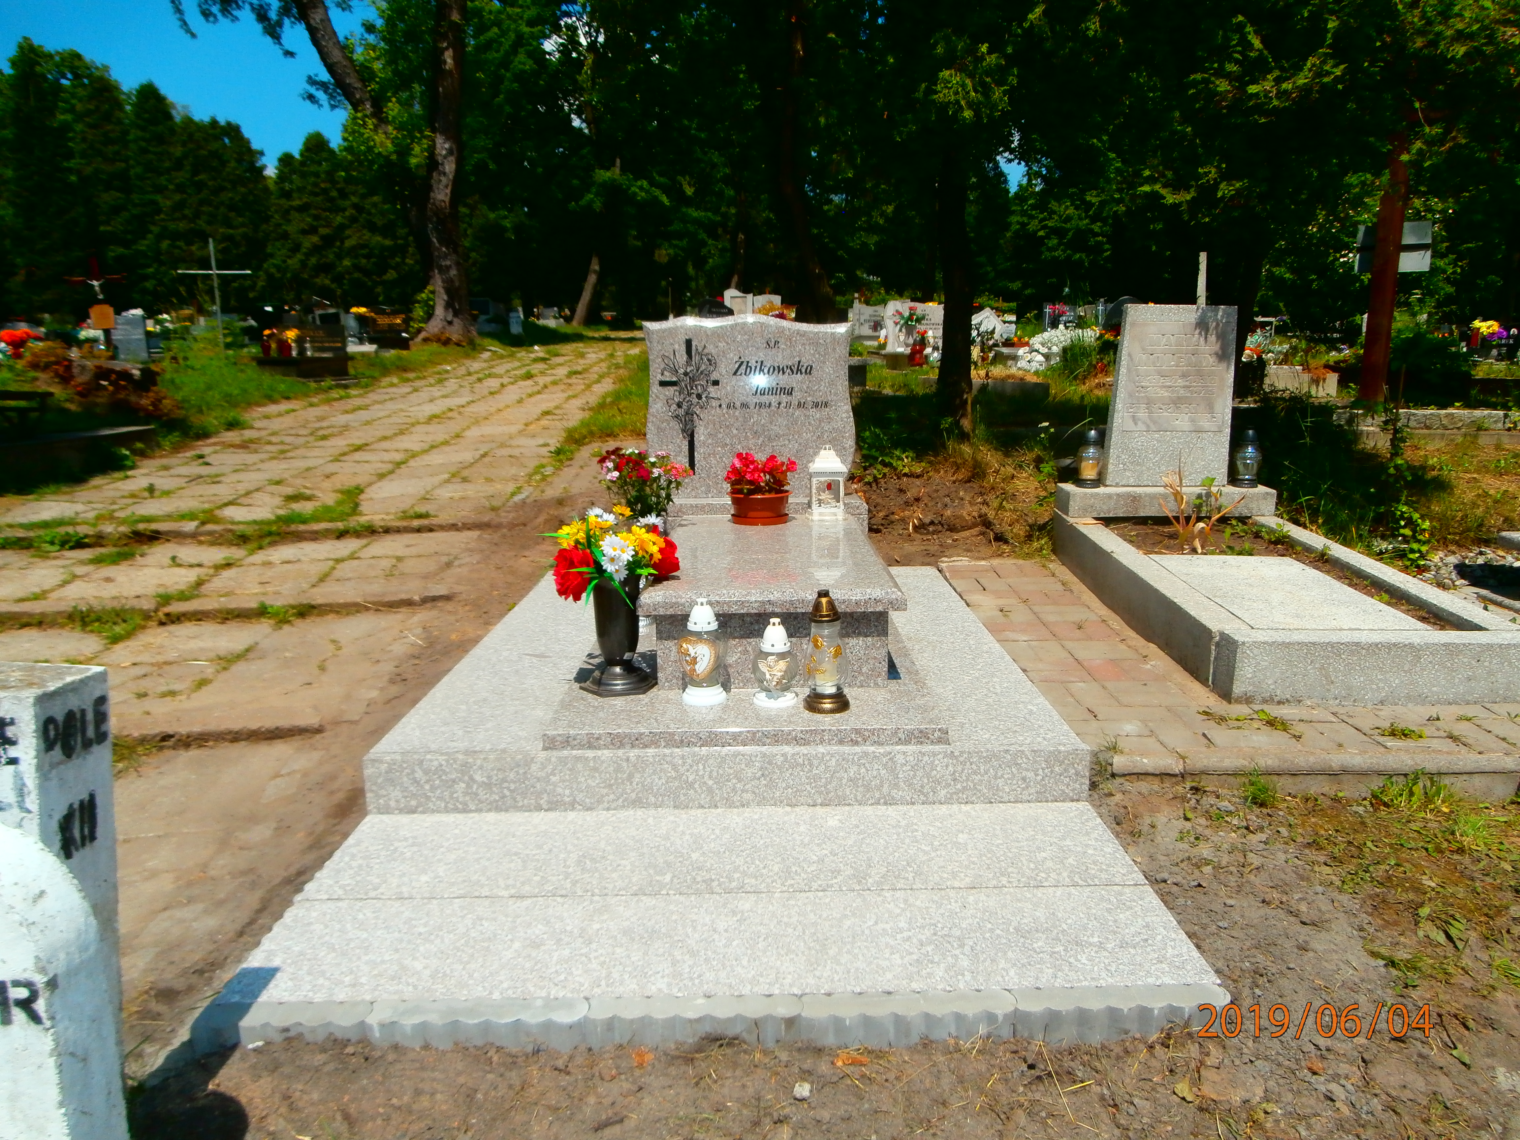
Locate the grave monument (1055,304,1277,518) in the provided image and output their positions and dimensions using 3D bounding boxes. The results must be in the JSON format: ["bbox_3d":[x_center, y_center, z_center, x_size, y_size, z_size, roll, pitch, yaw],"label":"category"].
[{"bbox_3d":[1.729,-0.675,4.463,0.851,0.868,0.247,0,11,3],"label":"grave monument"}]

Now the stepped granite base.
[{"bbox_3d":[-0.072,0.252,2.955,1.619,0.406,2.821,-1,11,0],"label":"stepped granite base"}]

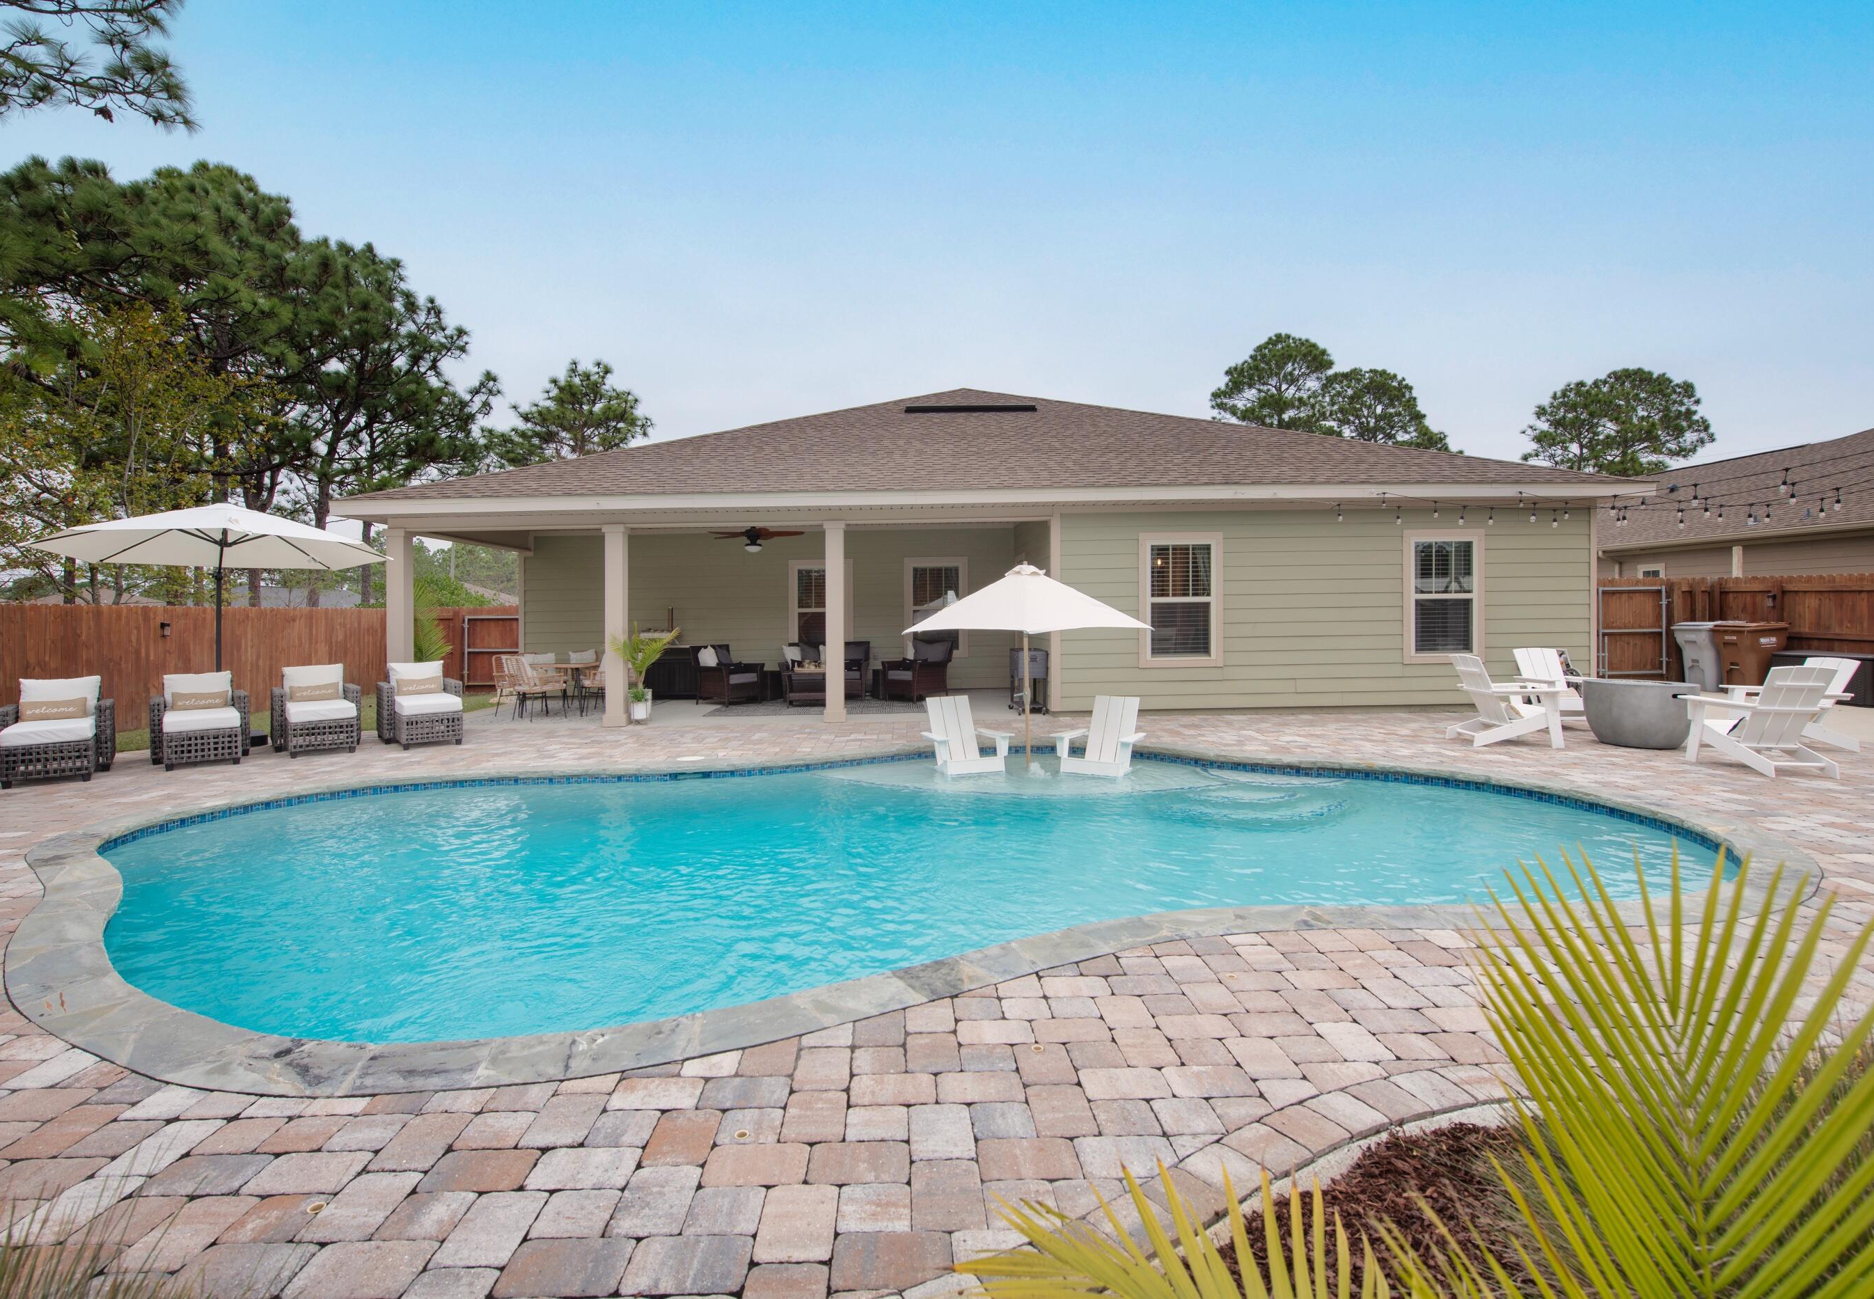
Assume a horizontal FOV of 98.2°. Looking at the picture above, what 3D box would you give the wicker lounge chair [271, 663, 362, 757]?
[{"bbox_3d":[-6.500,0.625,8.440,0.740,0.840,0.920,-2,3,-41],"label":"wicker lounge chair"}]

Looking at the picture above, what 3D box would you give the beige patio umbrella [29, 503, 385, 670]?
[{"bbox_3d":[-8.120,-0.267,9.297,3.030,2.779,3.030,0,2,0],"label":"beige patio umbrella"}]

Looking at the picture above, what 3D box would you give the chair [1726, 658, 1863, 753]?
[{"bbox_3d":[8.522,0.538,8.080,0.923,0.922,0.730,0,2,7],"label":"chair"}]

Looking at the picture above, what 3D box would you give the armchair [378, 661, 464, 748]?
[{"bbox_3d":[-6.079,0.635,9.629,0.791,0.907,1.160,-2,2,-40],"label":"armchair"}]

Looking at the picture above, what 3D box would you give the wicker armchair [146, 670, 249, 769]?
[{"bbox_3d":[-7.120,0.655,7.850,0.740,0.840,0.920,-2,3,-42],"label":"wicker armchair"}]

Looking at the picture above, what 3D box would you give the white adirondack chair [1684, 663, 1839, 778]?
[{"bbox_3d":[7.203,0.592,7.106,0.730,0.922,0.923,0,2,6],"label":"white adirondack chair"}]

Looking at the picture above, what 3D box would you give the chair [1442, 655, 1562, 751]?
[{"bbox_3d":[6.019,0.541,8.639,0.923,0.922,0.730,0,2,3],"label":"chair"}]

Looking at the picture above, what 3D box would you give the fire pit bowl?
[{"bbox_3d":[6.660,0.610,7.660,0.860,0.580,0.860,-1,2,0],"label":"fire pit bowl"}]

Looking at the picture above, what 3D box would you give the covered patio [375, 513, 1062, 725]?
[{"bbox_3d":[-2.720,-0.470,12.000,8.500,2.600,3.600,-1,2,-2],"label":"covered patio"}]

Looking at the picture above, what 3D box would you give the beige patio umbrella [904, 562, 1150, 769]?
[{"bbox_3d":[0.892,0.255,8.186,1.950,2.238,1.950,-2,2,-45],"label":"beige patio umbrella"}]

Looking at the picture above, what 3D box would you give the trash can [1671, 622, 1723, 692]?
[{"bbox_3d":[11.900,0.095,12.550,0.750,1.070,0.660,-1,2,-23],"label":"trash can"}]

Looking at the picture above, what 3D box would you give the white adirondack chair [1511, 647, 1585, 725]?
[{"bbox_3d":[7.360,0.390,9.470,0.760,0.840,0.840,-1,2,0],"label":"white adirondack chair"}]

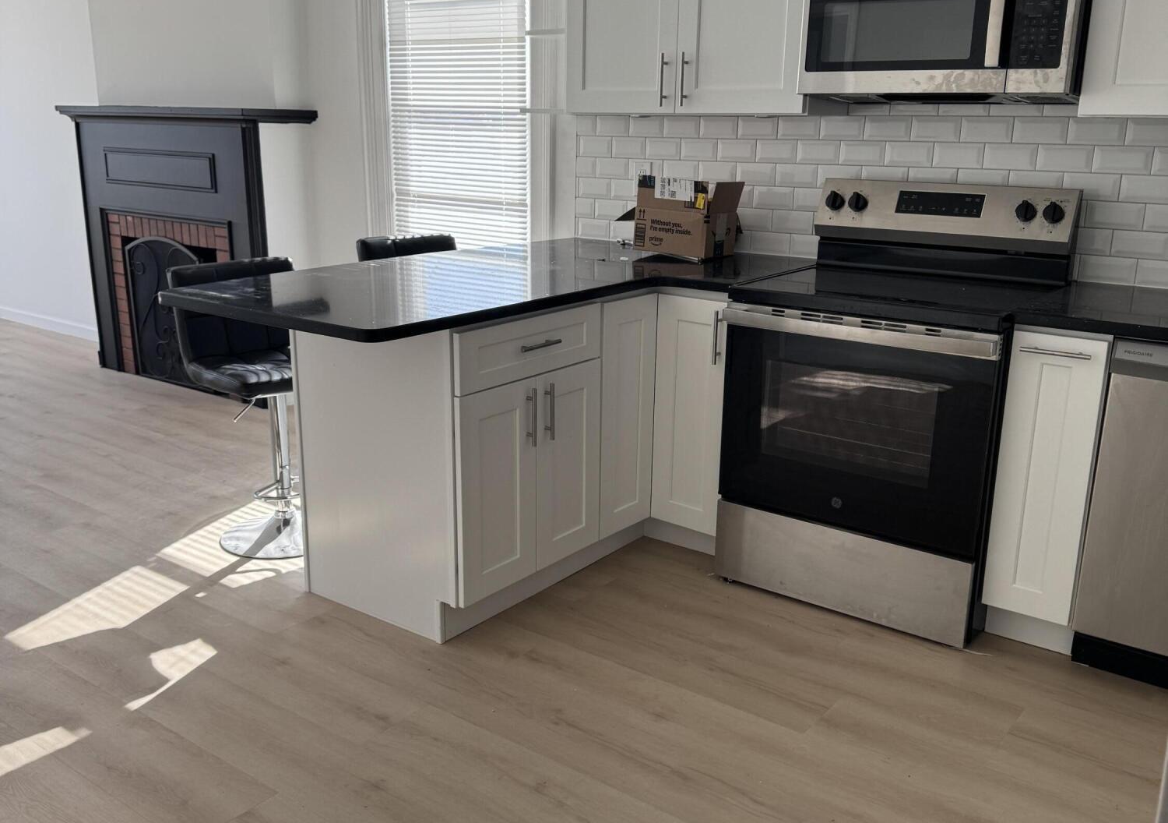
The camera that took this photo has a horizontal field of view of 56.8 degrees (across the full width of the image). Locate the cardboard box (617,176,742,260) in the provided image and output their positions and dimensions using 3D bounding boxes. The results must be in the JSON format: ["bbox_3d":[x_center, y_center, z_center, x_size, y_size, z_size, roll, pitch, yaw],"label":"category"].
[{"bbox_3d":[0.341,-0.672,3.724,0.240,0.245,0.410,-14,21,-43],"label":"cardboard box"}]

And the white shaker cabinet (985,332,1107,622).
[{"bbox_3d":[1.343,0.125,2.970,0.225,0.795,0.610,12,19,35],"label":"white shaker cabinet"}]

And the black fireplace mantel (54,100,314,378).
[{"bbox_3d":[-2.019,-0.829,5.529,1.570,1.387,0.400,12,19,35],"label":"black fireplace mantel"}]

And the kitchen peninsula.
[{"bbox_3d":[-0.169,0.036,3.314,1.115,0.917,1.845,12,19,35],"label":"kitchen peninsula"}]

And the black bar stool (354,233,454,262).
[{"bbox_3d":[-0.615,-0.202,4.222,0.420,0.890,0.470,-9,18,-30],"label":"black bar stool"}]

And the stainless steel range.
[{"bbox_3d":[0.889,-0.046,3.139,0.761,1.188,0.730,12,19,35],"label":"stainless steel range"}]

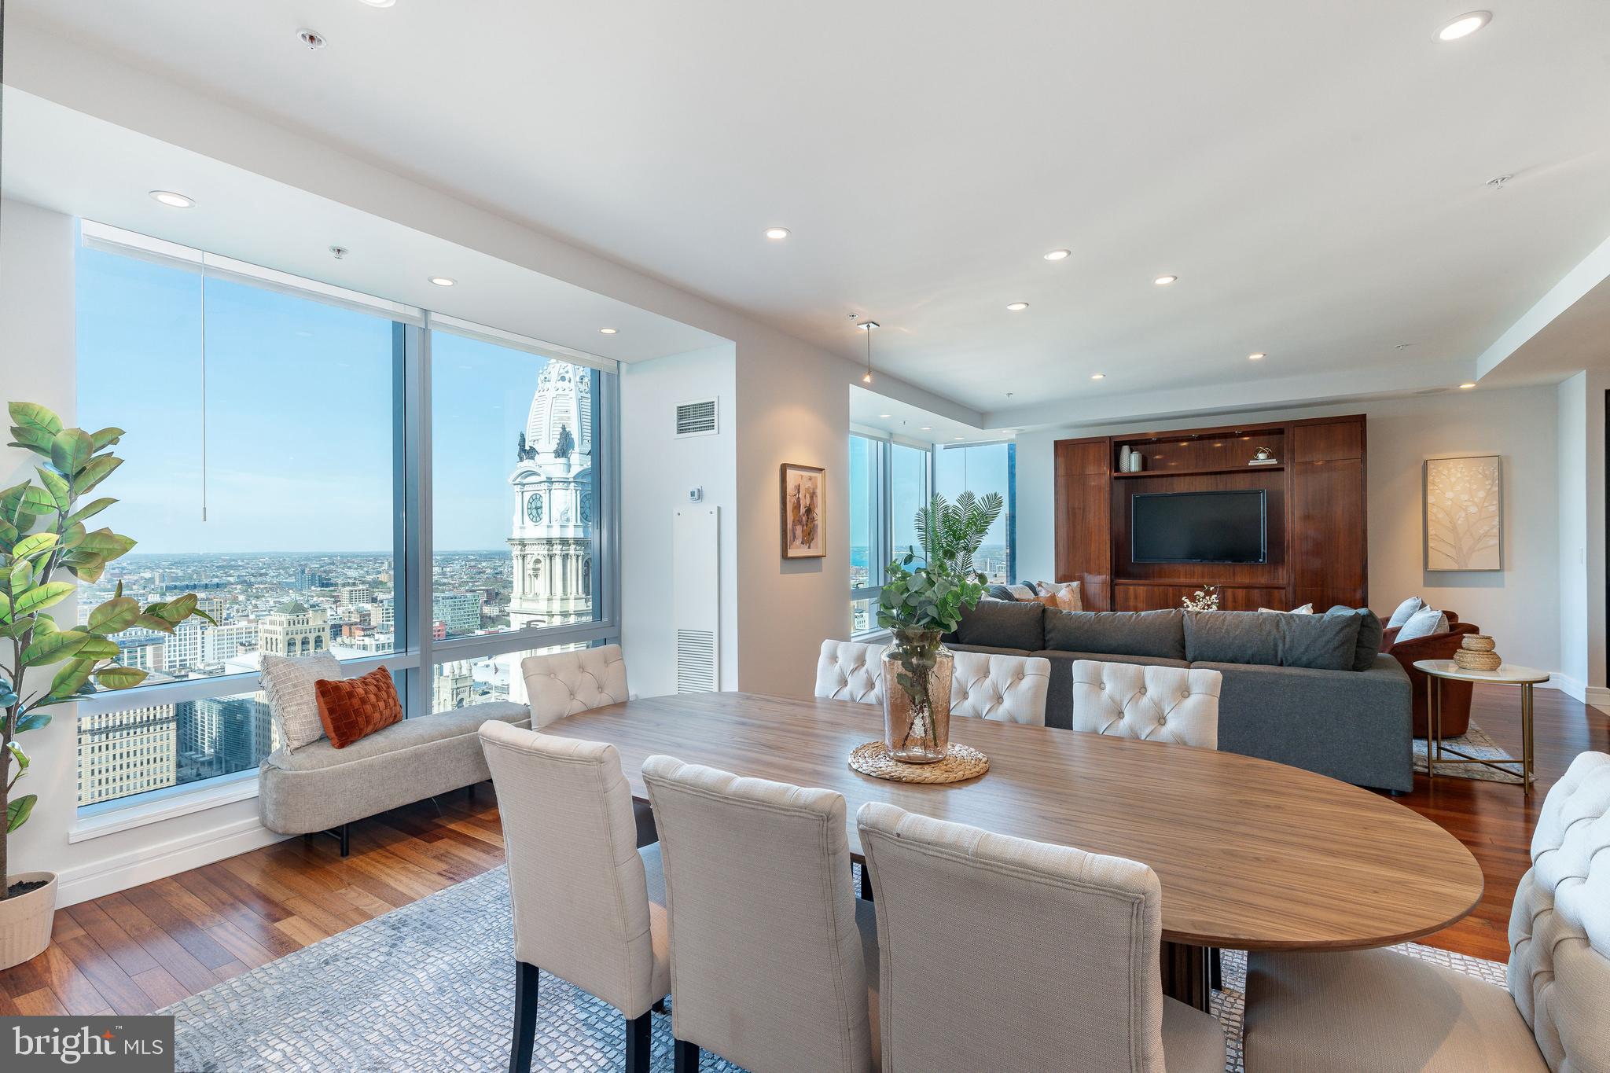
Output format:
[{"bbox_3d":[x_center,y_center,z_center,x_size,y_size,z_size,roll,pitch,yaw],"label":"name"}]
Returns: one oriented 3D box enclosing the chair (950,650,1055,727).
[{"bbox_3d":[0.594,0.922,2.525,0.470,0.950,0.610,-1,0,33],"label":"chair"}]

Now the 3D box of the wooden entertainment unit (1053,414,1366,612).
[{"bbox_3d":[4.241,0.138,7.709,2.842,2.526,0.540,-1,0,33],"label":"wooden entertainment unit"}]

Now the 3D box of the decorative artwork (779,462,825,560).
[{"bbox_3d":[-0.001,-0.179,5.351,0.042,0.680,0.537,-1,0,34],"label":"decorative artwork"}]

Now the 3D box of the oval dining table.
[{"bbox_3d":[0.248,1.018,2.034,2.430,0.757,1.184,-1,0,33],"label":"oval dining table"}]

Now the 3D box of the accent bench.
[{"bbox_3d":[-1.963,1.183,3.601,0.510,0.485,1.360,-1,0,33],"label":"accent bench"}]

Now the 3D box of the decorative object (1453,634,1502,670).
[{"bbox_3d":[3.951,0.683,4.185,0.190,0.185,0.190,-1,0,33],"label":"decorative object"}]

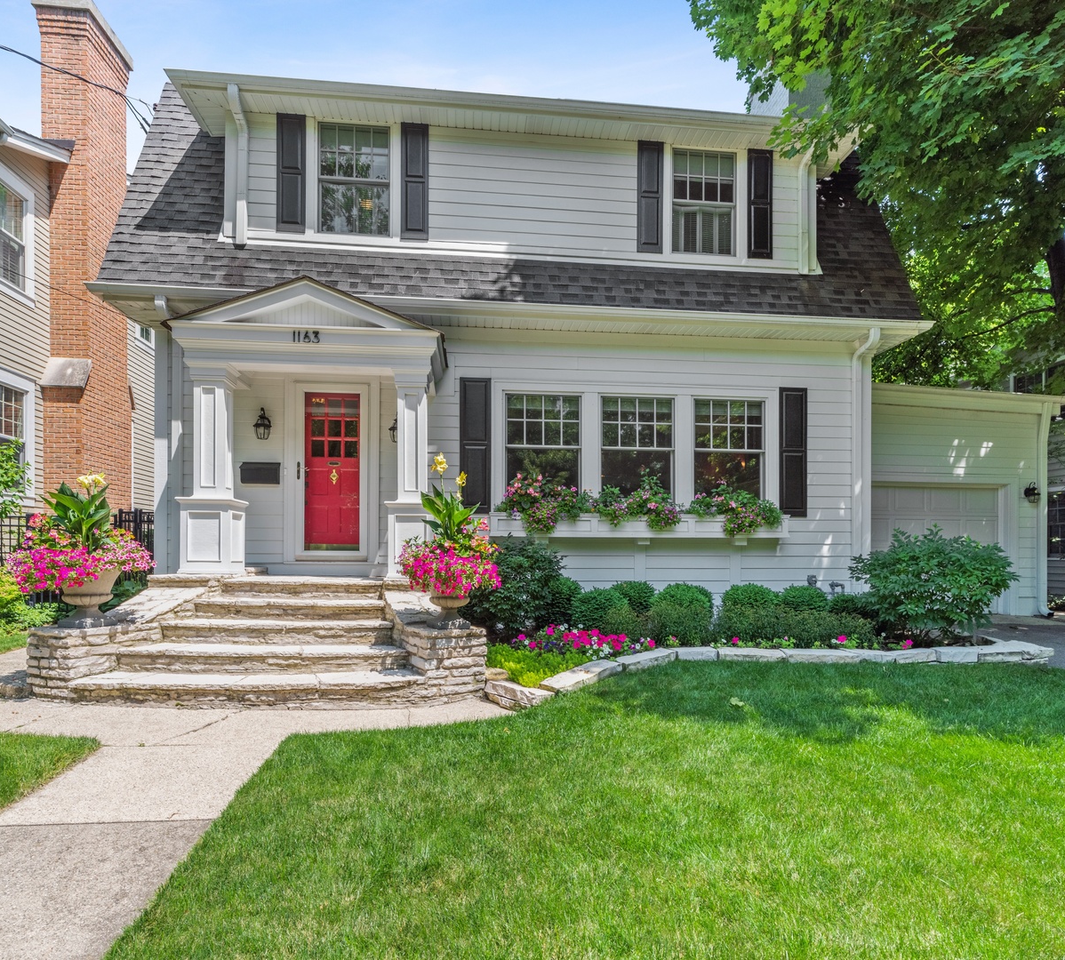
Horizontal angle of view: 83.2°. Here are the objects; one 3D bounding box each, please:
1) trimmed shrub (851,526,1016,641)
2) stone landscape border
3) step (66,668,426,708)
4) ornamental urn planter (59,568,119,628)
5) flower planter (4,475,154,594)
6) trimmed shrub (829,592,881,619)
[{"bbox_3d":[4.612,1.210,6.900,1.700,1.300,1.450,1,-3,-6],"label":"trimmed shrub"},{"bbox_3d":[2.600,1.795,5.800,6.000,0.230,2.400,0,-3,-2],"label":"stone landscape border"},{"bbox_3d":[-2.130,1.610,4.620,2.600,0.200,0.450,1,-3,-3],"label":"step"},{"bbox_3d":[-3.524,0.933,4.760,0.440,0.460,0.440,0,-3,-6],"label":"ornamental urn planter"},{"bbox_3d":[-3.597,0.432,4.750,0.950,0.940,0.880,0,-3,-6],"label":"flower planter"},{"bbox_3d":[3.799,1.562,7.150,0.580,0.500,0.580,1,-3,-6],"label":"trimmed shrub"}]

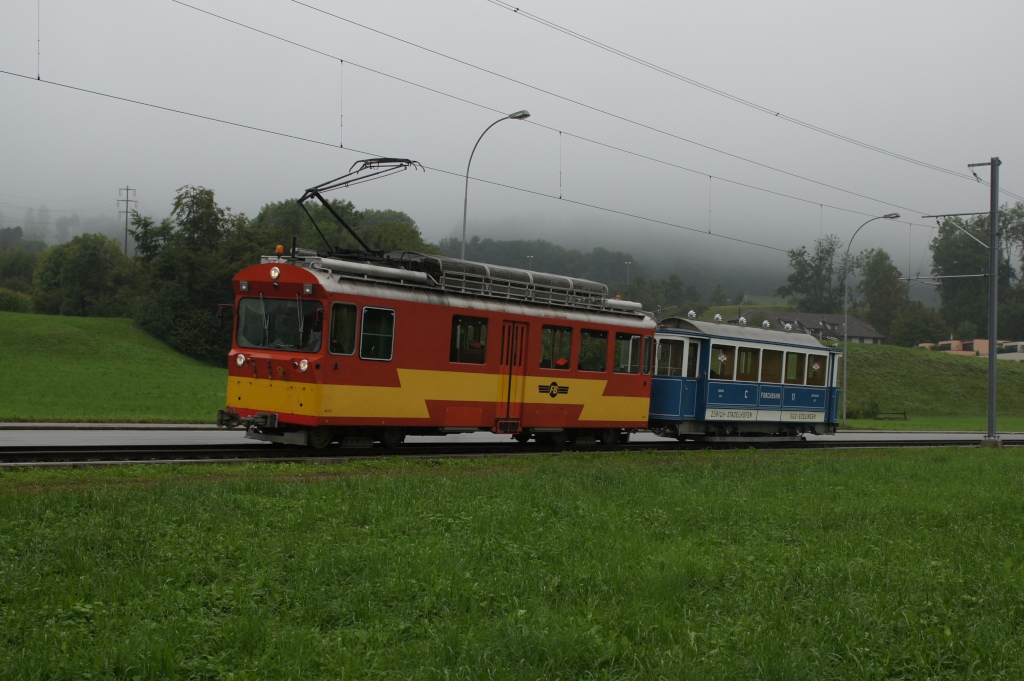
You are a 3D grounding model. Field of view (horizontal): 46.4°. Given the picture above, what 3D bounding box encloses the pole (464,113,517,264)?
[{"bbox_3d":[-0.796,-2.164,38.779,2.180,9.850,0.180,0,-4,42],"label":"pole"}]

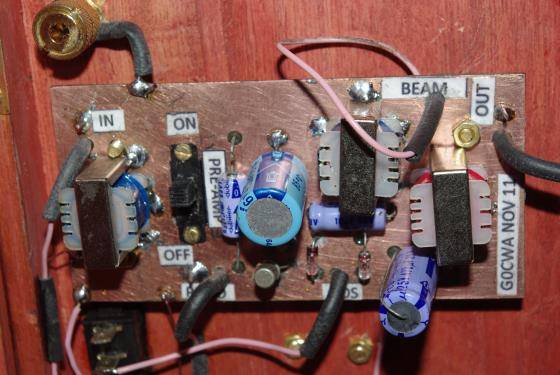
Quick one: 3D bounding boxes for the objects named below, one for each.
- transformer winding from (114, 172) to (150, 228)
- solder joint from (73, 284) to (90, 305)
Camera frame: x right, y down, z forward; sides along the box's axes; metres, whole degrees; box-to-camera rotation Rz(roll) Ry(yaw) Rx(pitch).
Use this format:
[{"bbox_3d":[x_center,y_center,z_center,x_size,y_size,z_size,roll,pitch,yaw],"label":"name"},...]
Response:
[{"bbox_3d":[-0.039,0.005,0.287,0.018,0.015,0.009,-1,15,6],"label":"transformer winding"},{"bbox_3d":[-0.045,0.024,0.290,0.003,0.004,0.003,-1,18,7],"label":"solder joint"}]

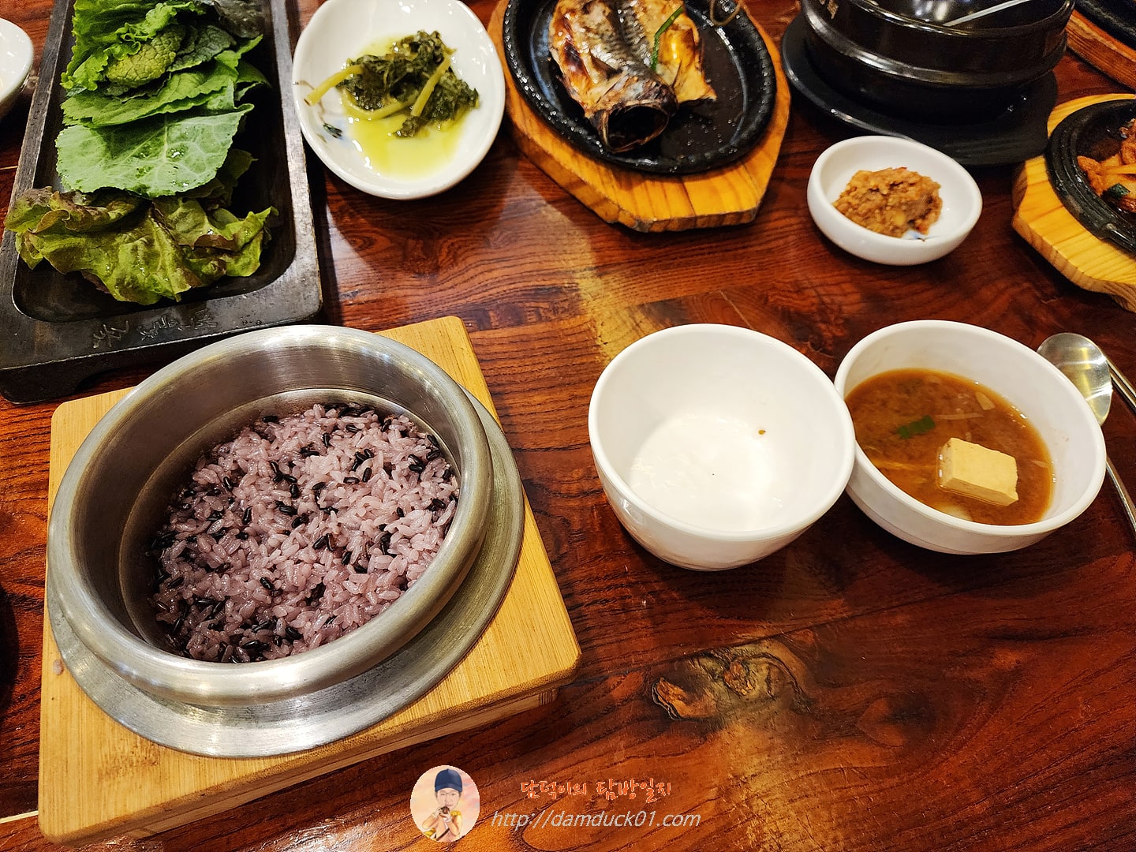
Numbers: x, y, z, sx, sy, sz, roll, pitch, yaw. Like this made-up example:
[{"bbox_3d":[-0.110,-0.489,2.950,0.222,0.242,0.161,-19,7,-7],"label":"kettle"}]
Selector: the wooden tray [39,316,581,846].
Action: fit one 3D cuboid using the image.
[{"bbox_3d":[-0.108,0.051,0.317,0.179,0.047,0.177,-15,57,-12],"label":"wooden tray"}]

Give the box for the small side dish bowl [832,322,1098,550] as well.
[{"bbox_3d":[0.181,0.007,0.359,0.118,0.042,0.118,1,55,-1],"label":"small side dish bowl"}]

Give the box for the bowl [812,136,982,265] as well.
[{"bbox_3d":[0.199,-0.136,0.468,0.104,0.028,0.104,1,55,-1],"label":"bowl"}]

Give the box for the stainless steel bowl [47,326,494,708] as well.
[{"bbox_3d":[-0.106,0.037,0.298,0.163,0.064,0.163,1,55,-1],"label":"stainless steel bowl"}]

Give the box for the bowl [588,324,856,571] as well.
[{"bbox_3d":[0.064,0.014,0.341,0.112,0.058,0.112,1,55,-1],"label":"bowl"}]

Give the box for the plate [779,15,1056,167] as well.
[{"bbox_3d":[0.261,-0.263,0.564,0.197,0.020,0.232,-11,56,-9],"label":"plate"}]

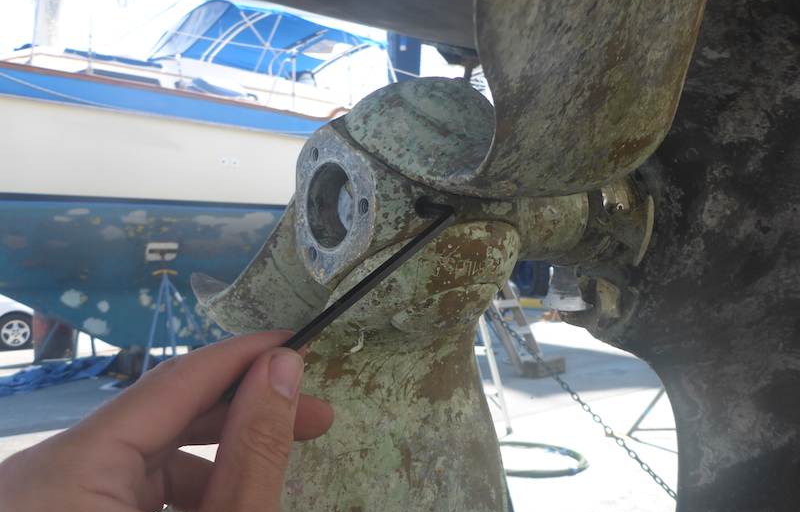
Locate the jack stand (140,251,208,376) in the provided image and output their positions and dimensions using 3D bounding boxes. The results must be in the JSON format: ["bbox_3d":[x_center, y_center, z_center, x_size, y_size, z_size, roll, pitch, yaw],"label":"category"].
[{"bbox_3d":[-2.100,0.600,6.200,0.870,1.370,0.820,0,-3,-3],"label":"jack stand"}]

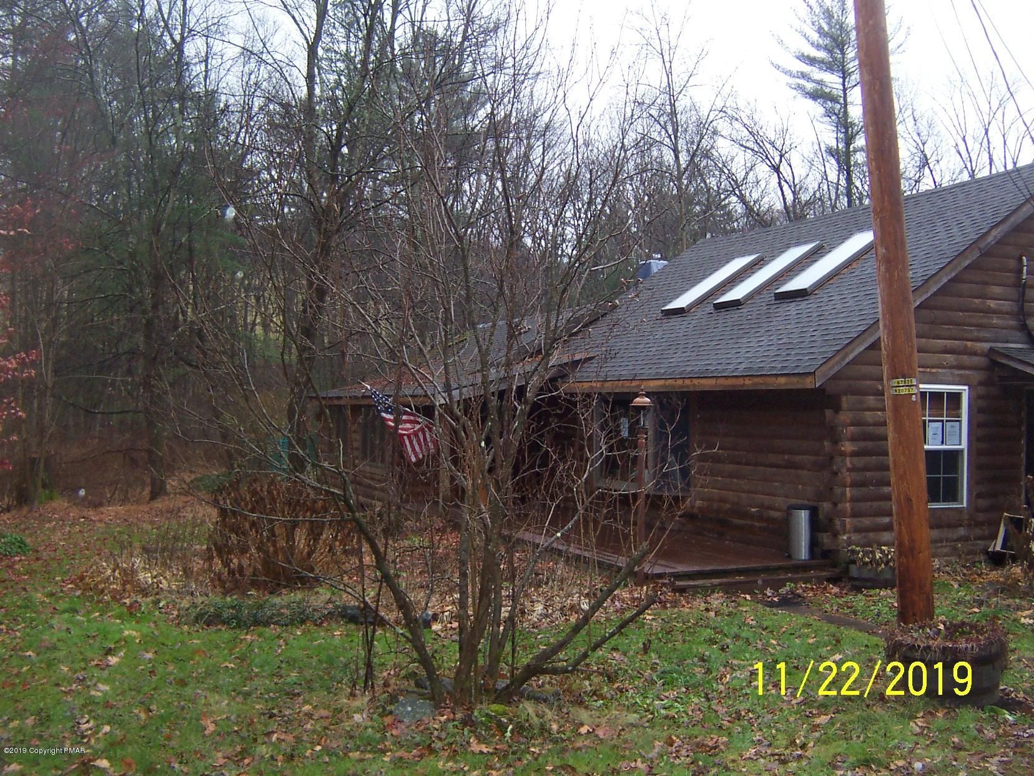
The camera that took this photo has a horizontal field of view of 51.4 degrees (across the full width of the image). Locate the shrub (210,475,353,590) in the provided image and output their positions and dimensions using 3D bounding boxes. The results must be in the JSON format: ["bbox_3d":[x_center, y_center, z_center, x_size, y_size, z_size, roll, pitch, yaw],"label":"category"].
[{"bbox_3d":[-2.470,1.481,11.300,1.420,1.140,1.300,1,-1,-13],"label":"shrub"}]

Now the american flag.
[{"bbox_3d":[-1.673,0.540,15.800,0.970,1.140,0.270,1,-1,-26],"label":"american flag"}]

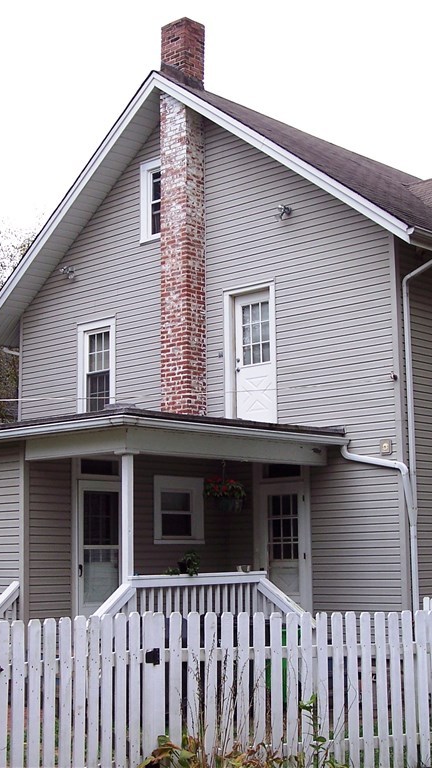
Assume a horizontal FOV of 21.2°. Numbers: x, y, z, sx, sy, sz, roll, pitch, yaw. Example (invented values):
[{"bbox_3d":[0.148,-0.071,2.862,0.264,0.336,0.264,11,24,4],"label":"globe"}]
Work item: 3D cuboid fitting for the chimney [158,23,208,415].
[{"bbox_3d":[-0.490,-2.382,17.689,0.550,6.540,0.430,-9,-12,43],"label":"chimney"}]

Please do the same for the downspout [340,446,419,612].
[{"bbox_3d":[2.132,2.397,14.858,0.960,3.300,0.460,-9,-12,43],"label":"downspout"}]

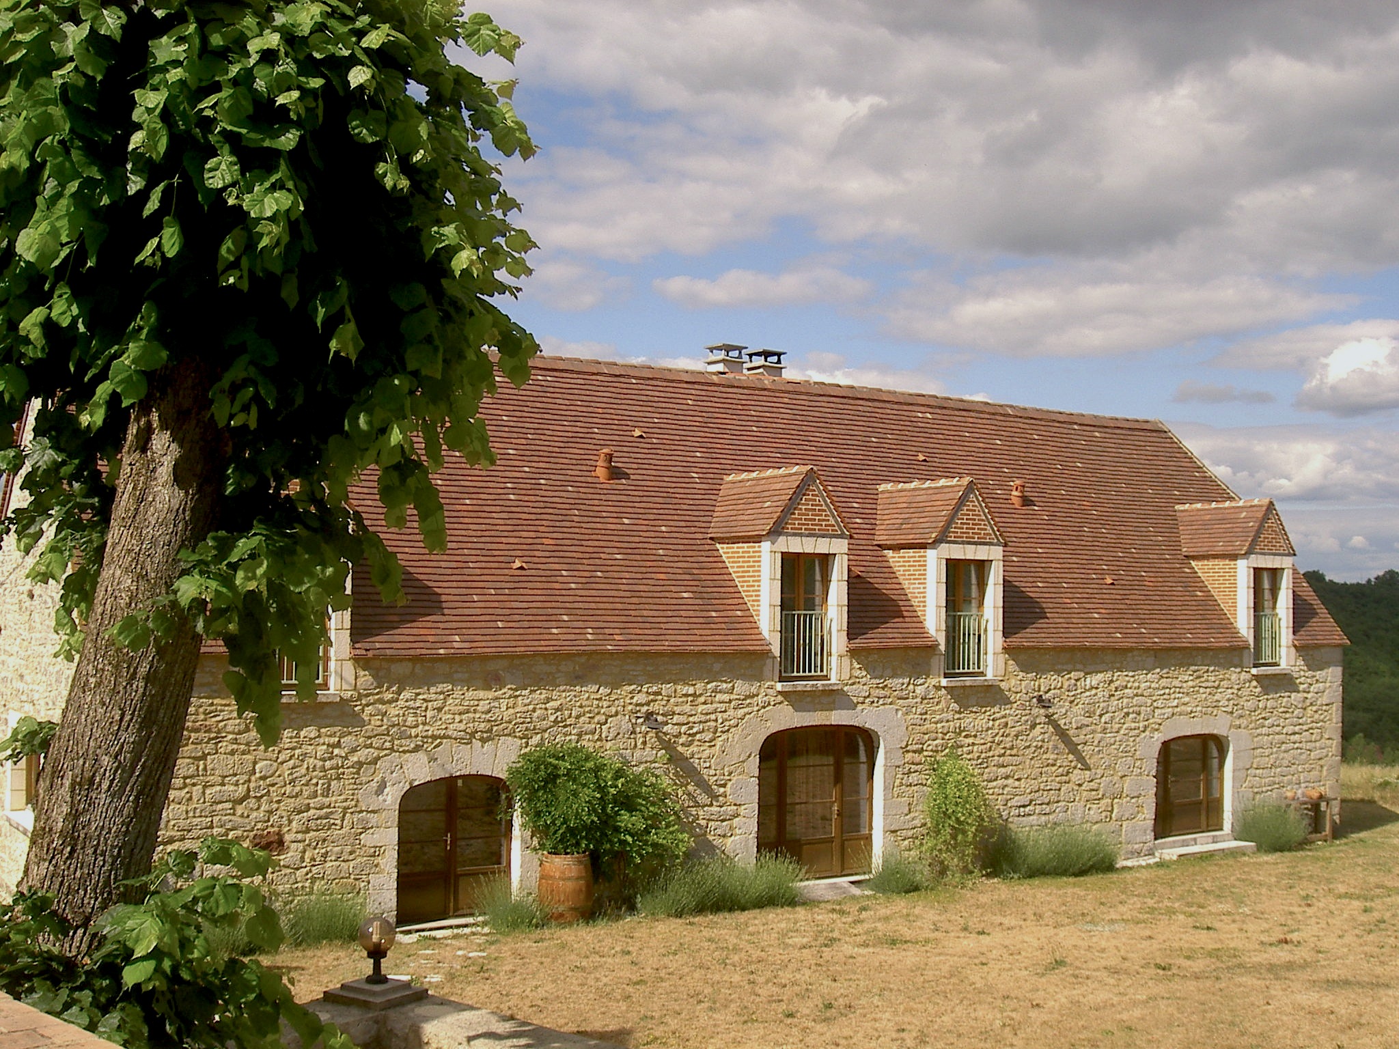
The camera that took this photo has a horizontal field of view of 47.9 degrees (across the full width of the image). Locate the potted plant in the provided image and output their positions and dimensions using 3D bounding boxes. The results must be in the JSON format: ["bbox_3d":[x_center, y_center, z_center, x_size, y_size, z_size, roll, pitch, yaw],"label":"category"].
[{"bbox_3d":[-1.337,4.188,21.129,2.262,2.262,1.334,2,-3,-33],"label":"potted plant"}]

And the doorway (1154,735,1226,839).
[{"bbox_3d":[8.909,4.736,28.695,2.053,1.821,0.139,2,-3,-33],"label":"doorway"}]

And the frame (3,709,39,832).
[{"bbox_3d":[-9.345,3.426,21.829,0.255,1.578,2.146,2,-3,-33],"label":"frame"}]

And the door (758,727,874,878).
[{"bbox_3d":[1.790,4.239,24.132,2.343,2.355,0.139,2,-3,-33],"label":"door"}]

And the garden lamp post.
[{"bbox_3d":[-2.127,2.813,10.400,0.240,0.455,0.240,2,-3,-33],"label":"garden lamp post"}]

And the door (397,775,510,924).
[{"bbox_3d":[-3.205,4.253,20.782,1.694,1.891,0.278,2,-3,-33],"label":"door"}]

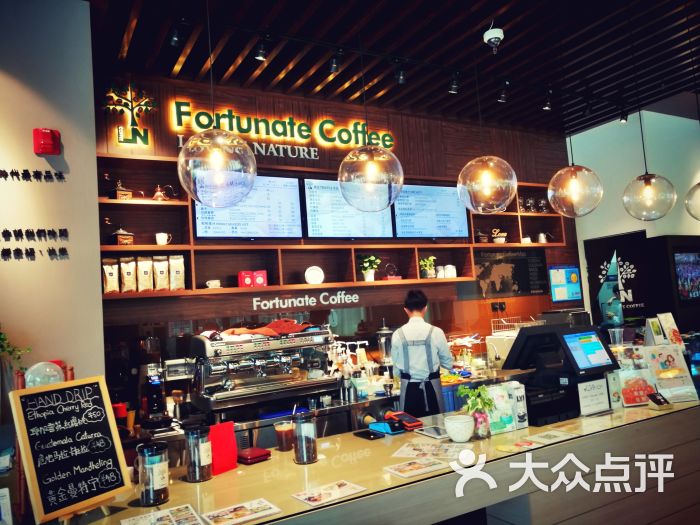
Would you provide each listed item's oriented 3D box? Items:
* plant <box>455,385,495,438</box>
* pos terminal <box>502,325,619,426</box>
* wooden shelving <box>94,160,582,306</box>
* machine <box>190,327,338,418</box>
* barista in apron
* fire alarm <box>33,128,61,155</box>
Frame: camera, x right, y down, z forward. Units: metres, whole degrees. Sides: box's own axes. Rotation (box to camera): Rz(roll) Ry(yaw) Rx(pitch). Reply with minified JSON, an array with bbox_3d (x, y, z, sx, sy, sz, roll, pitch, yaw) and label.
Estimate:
[{"bbox_3d":[0.600,0.710,2.623,0.165,0.250,0.155,-2,-6,-29],"label":"plant"},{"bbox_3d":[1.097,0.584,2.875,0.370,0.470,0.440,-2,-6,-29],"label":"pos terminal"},{"bbox_3d":[0.269,-0.331,5.499,5.220,1.110,0.280,-2,-6,-29],"label":"wooden shelving"},{"bbox_3d":[-0.640,0.812,4.140,0.990,0.570,0.600,-2,-6,-29],"label":"machine"},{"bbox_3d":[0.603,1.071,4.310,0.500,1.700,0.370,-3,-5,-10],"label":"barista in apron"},{"bbox_3d":[-1.760,-0.699,3.163,0.143,0.148,0.060,-2,-6,-29],"label":"fire alarm"}]

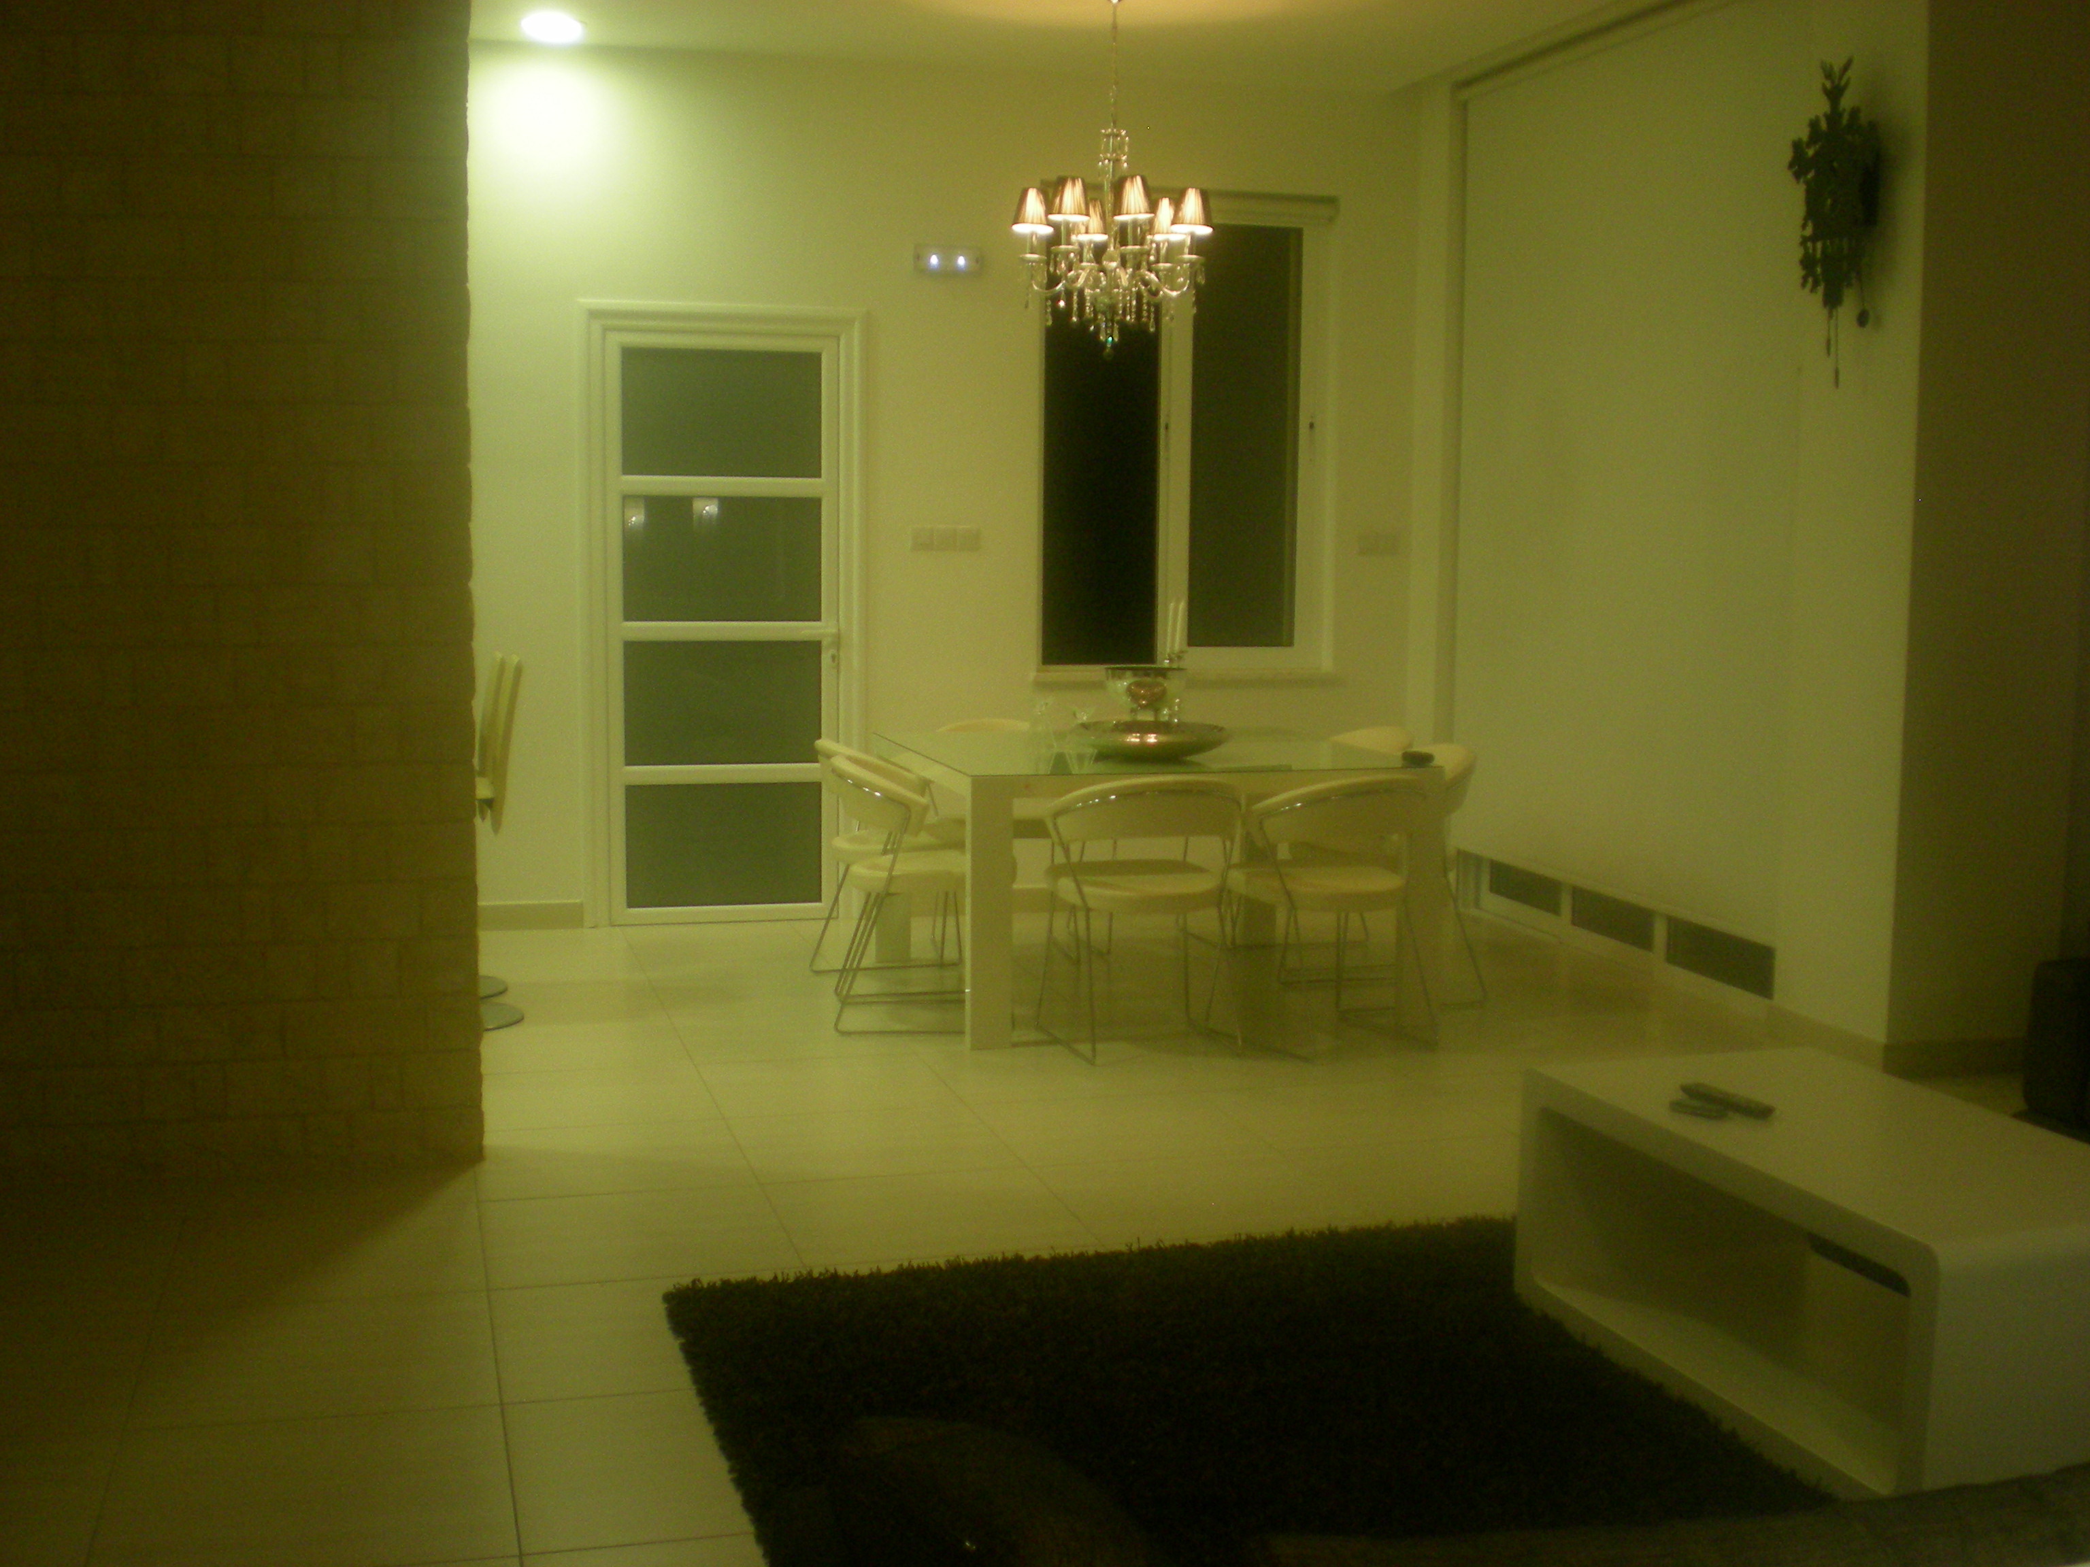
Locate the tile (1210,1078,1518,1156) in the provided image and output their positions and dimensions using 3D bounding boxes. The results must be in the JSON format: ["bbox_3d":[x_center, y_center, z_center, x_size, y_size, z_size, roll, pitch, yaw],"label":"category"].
[{"bbox_3d":[0.775,0.832,5.791,0.600,0.010,0.595,-1,7,-15],"label":"tile"}]

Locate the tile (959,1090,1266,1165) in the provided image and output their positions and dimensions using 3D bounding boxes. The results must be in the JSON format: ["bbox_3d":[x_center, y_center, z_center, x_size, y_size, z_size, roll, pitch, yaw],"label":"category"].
[{"bbox_3d":[0.171,0.833,5.523,0.600,0.010,0.590,-1,7,-16],"label":"tile"}]

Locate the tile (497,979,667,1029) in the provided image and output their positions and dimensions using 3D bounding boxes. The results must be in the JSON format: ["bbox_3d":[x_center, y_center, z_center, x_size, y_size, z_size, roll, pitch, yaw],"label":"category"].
[{"bbox_3d":[-1.456,0.659,6.848,0.600,0.010,0.590,-1,7,-16],"label":"tile"}]

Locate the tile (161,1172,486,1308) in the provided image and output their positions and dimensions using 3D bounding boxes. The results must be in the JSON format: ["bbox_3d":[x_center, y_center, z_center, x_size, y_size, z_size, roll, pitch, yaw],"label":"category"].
[{"bbox_3d":[-1.430,0.942,4.605,0.600,0.010,0.595,-1,7,-15],"label":"tile"}]

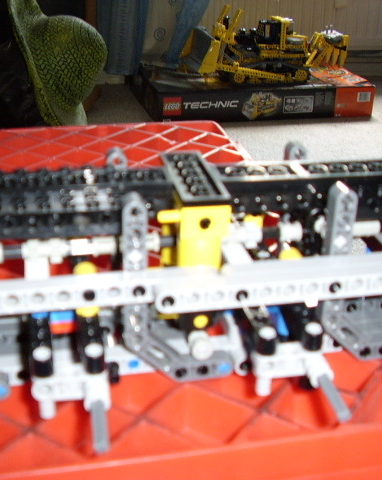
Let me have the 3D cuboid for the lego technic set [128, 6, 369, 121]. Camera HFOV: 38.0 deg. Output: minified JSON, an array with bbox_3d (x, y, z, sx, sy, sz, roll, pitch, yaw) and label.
[{"bbox_3d":[0.163,-0.517,1.560,0.580,0.268,0.401,-4,26,-11],"label":"lego technic set"}]

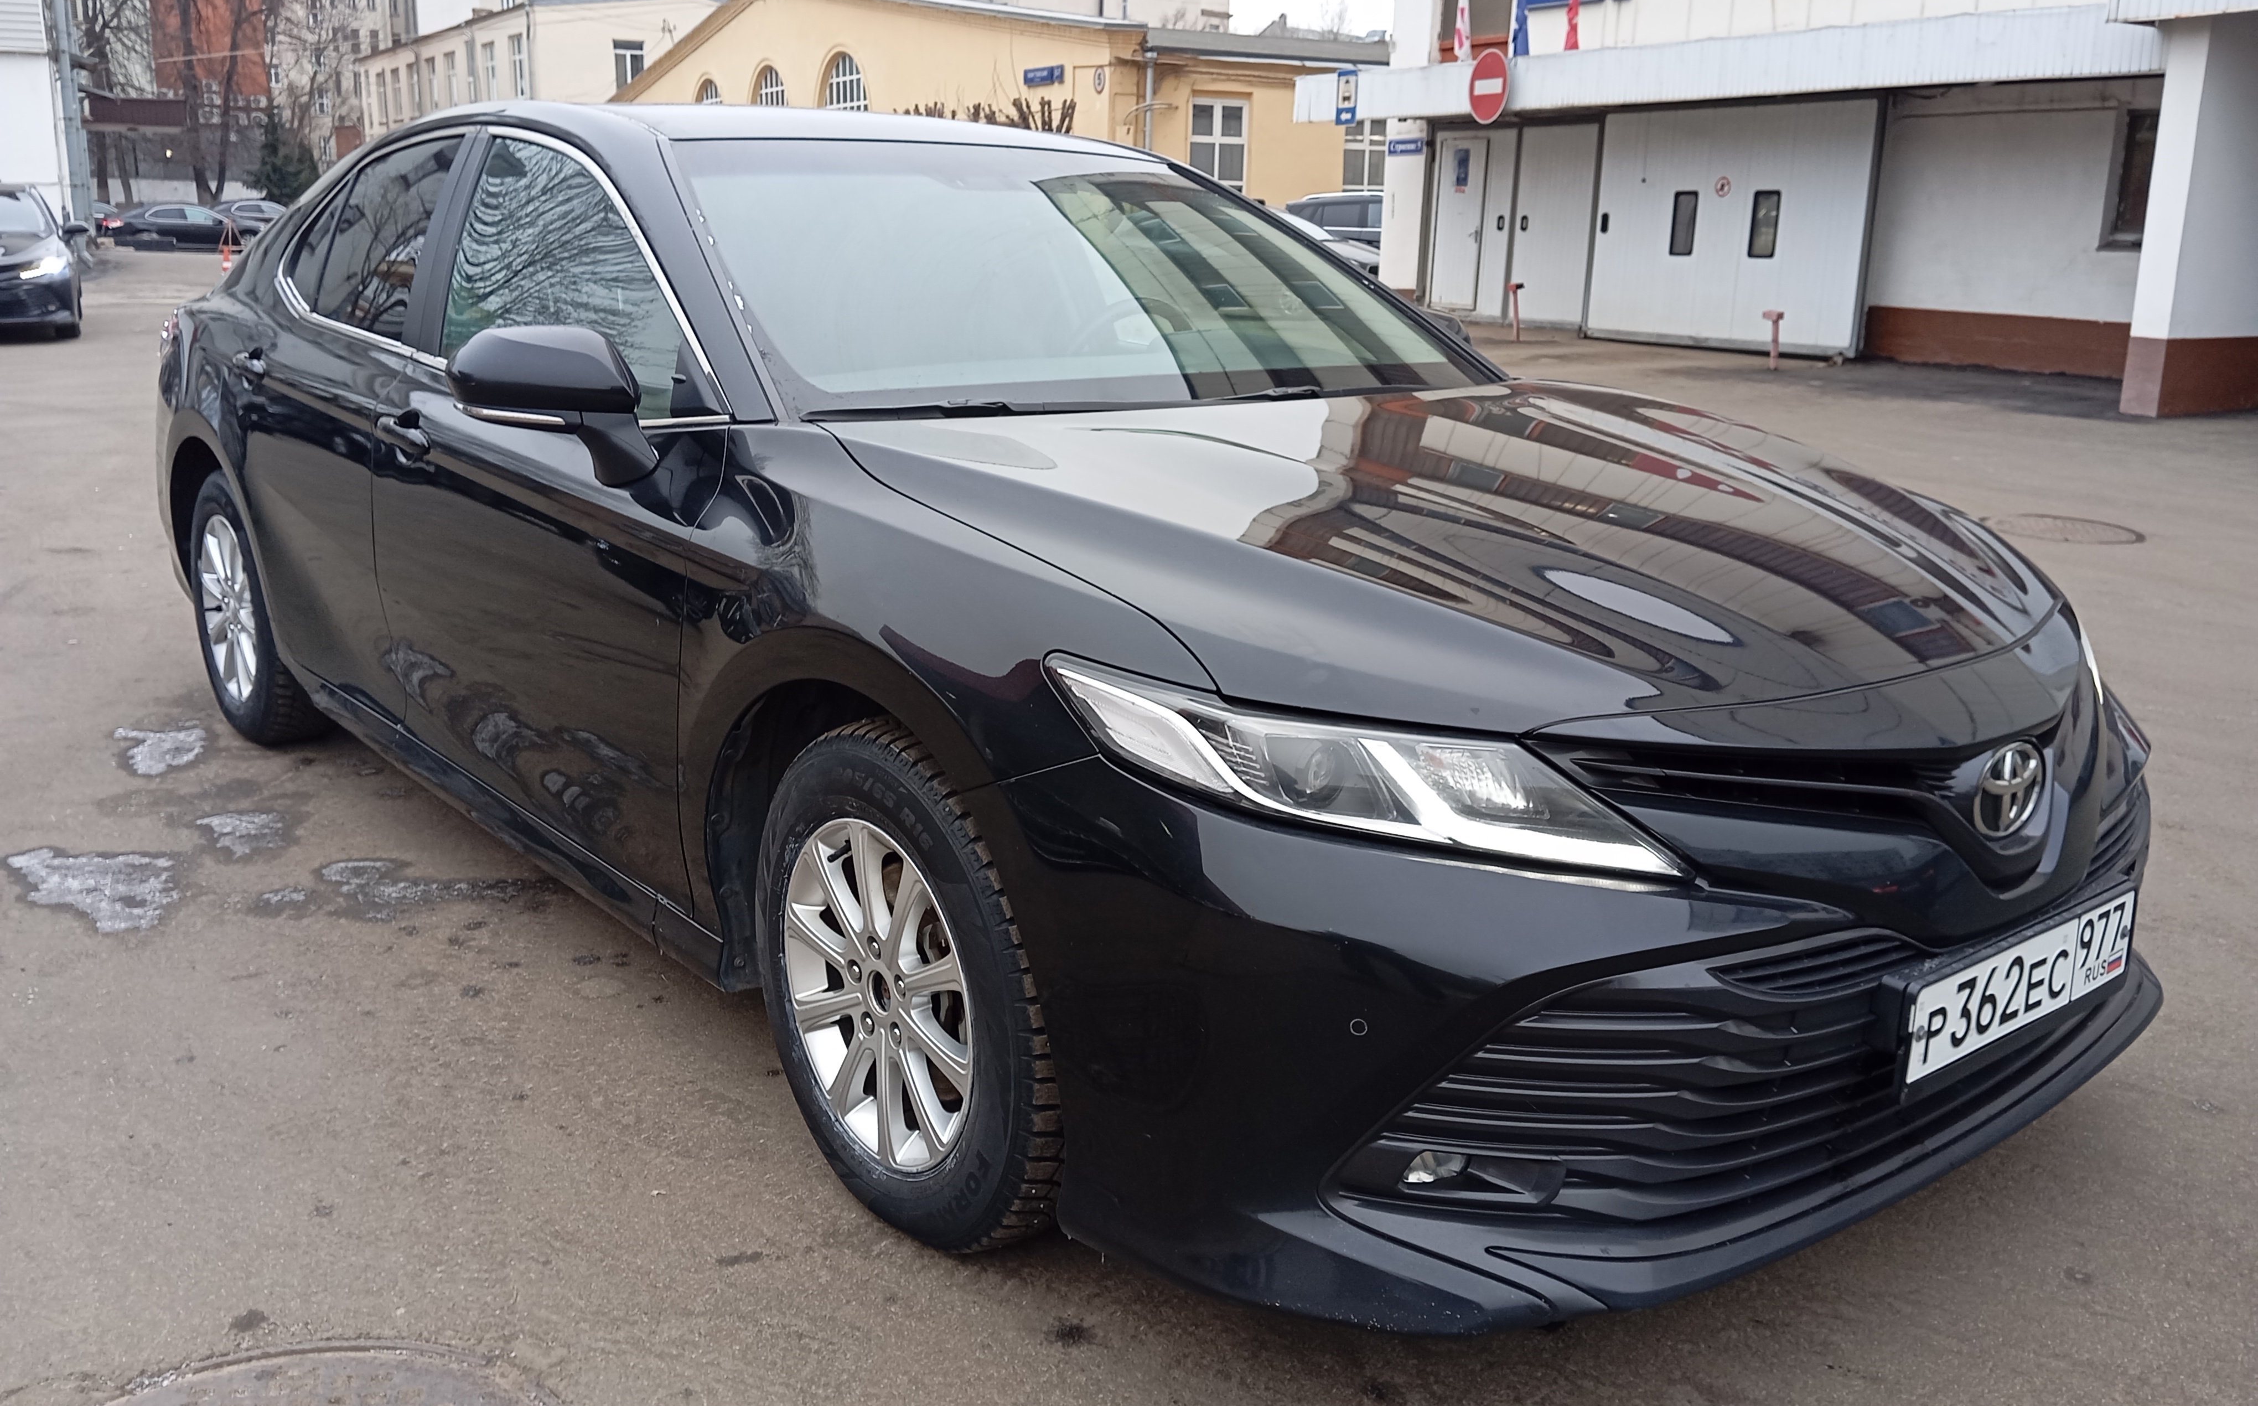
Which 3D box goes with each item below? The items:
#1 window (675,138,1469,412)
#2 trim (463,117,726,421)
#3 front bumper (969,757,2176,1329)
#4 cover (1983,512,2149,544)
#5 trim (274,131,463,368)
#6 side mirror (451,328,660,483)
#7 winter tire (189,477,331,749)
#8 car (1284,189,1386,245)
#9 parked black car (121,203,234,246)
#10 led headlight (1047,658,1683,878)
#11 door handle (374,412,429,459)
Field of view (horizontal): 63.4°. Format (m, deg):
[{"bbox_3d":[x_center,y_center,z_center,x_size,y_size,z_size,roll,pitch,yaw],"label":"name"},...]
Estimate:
[{"bbox_3d":[-0.078,-0.757,3.134,1.470,0.110,0.900,-10,46,-39],"label":"window"},{"bbox_3d":[-0.870,-0.722,2.920,0.200,0.420,1.280,-9,18,-39],"label":"trim"},{"bbox_3d":[0.769,0.263,2.321,1.820,0.570,0.700,-9,18,-39],"label":"front bumper"},{"bbox_3d":[4.250,-0.790,8.340,0.690,0.030,0.690,-11,20,-39],"label":"cover"},{"bbox_3d":[-1.527,-0.939,3.708,0.080,0.465,1.137,18,0,-42],"label":"trim"},{"bbox_3d":[-0.815,-0.418,2.551,0.225,0.220,0.210,-9,18,-39],"label":"side mirror"},{"bbox_3d":[-2.050,-0.243,4.379,0.210,0.665,0.672,-10,18,-39],"label":"winter tire"},{"bbox_3d":[5.185,-8.401,33.500,4.600,1.690,1.860,1,14,-6],"label":"car"},{"bbox_3d":[-29.105,-14.778,57.000,4.880,1.450,1.840,-6,16,-30],"label":"parked black car"},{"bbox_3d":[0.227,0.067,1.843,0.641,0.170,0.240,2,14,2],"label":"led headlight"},{"bbox_3d":[-1.250,-0.464,3.168,0.055,0.050,0.235,-10,18,-39],"label":"door handle"}]

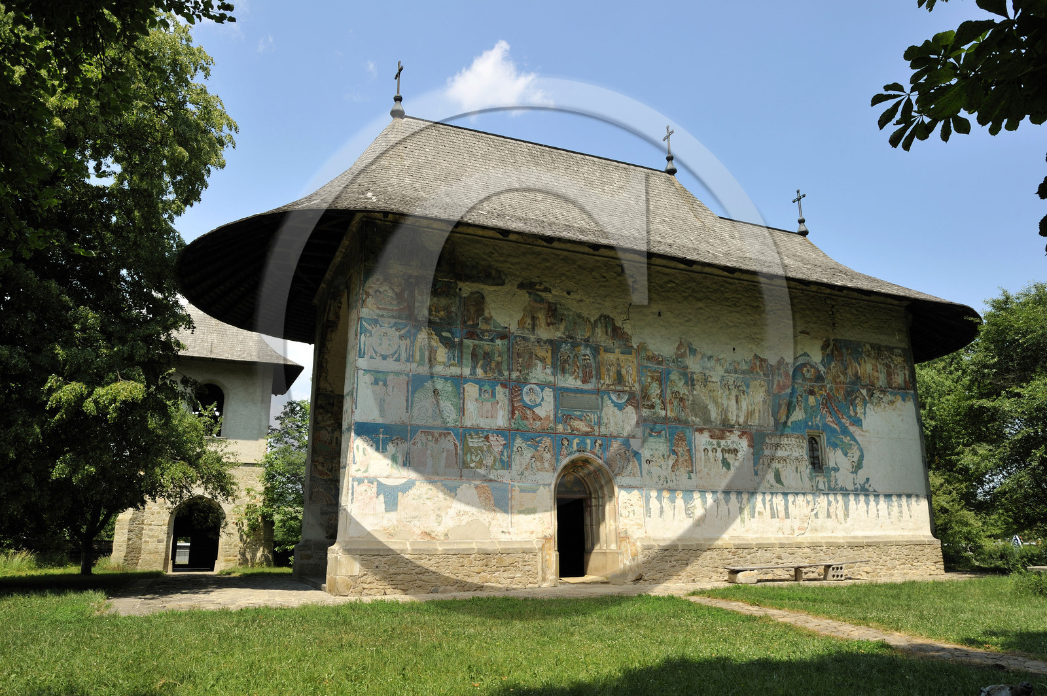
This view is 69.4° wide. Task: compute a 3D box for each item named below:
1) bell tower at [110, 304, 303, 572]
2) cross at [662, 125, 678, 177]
[{"bbox_3d":[-13.666,2.756,32.760,6.888,13.120,6.954,6,-15,-23],"label":"bell tower"},{"bbox_3d":[6.016,-8.142,31.096,0.528,2.272,0.784,6,-15,-23],"label":"cross"}]

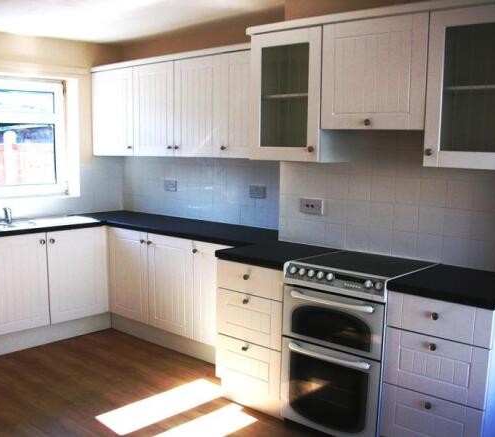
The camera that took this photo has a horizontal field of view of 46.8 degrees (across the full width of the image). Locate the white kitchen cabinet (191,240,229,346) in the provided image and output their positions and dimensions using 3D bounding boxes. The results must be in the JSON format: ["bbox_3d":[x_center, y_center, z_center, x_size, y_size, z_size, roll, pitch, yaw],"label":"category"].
[{"bbox_3d":[-0.009,0.505,4.074,0.488,0.706,0.581,7,9,41],"label":"white kitchen cabinet"}]

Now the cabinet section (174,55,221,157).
[{"bbox_3d":[-0.259,-0.818,4.307,0.506,0.717,0.331,7,9,42],"label":"cabinet section"}]

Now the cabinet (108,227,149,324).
[{"bbox_3d":[-0.754,0.416,4.722,0.510,0.706,0.581,7,9,41],"label":"cabinet"}]

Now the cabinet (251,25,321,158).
[{"bbox_3d":[0.312,-0.700,3.379,0.508,0.733,0.318,7,9,41],"label":"cabinet"}]

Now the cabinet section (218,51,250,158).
[{"bbox_3d":[0.110,-0.772,3.969,0.500,0.717,0.331,7,9,42],"label":"cabinet section"}]

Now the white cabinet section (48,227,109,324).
[{"bbox_3d":[-1.532,0.412,4.702,0.575,0.714,0.521,7,9,42],"label":"white cabinet section"}]

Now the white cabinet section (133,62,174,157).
[{"bbox_3d":[-0.634,-0.865,4.650,0.516,0.717,0.331,7,9,42],"label":"white cabinet section"}]

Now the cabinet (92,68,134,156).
[{"bbox_3d":[-1.051,-0.917,5.033,0.574,0.733,0.327,7,9,41],"label":"cabinet"}]

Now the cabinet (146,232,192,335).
[{"bbox_3d":[-0.377,0.461,4.394,0.492,0.706,0.581,7,9,41],"label":"cabinet"}]

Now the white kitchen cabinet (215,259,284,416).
[{"bbox_3d":[0.202,0.631,3.423,0.477,0.800,0.596,7,9,41],"label":"white kitchen cabinet"}]

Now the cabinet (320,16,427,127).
[{"bbox_3d":[0.728,-0.738,3.008,0.595,0.556,0.318,7,9,41],"label":"cabinet"}]

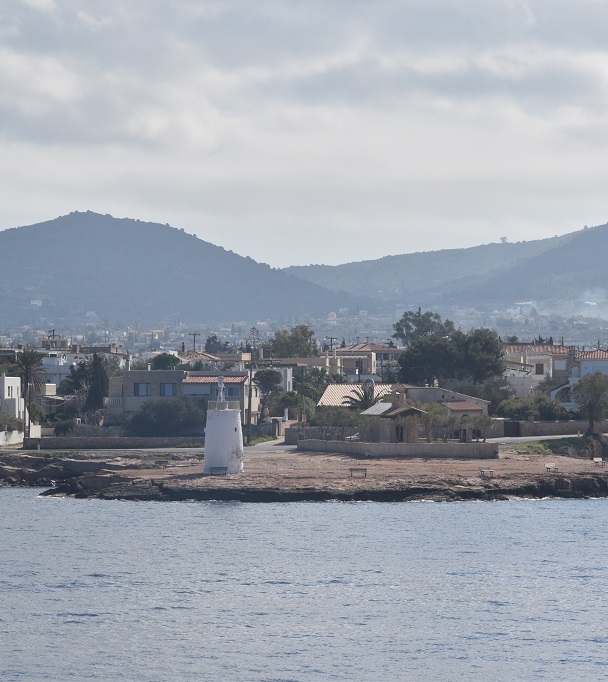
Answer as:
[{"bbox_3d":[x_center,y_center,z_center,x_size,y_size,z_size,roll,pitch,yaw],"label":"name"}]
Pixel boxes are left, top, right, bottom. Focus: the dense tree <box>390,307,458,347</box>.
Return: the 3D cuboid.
[{"bbox_3d":[21.360,0.990,640.000,11.500,13.500,10.500,0,0,0],"label":"dense tree"}]

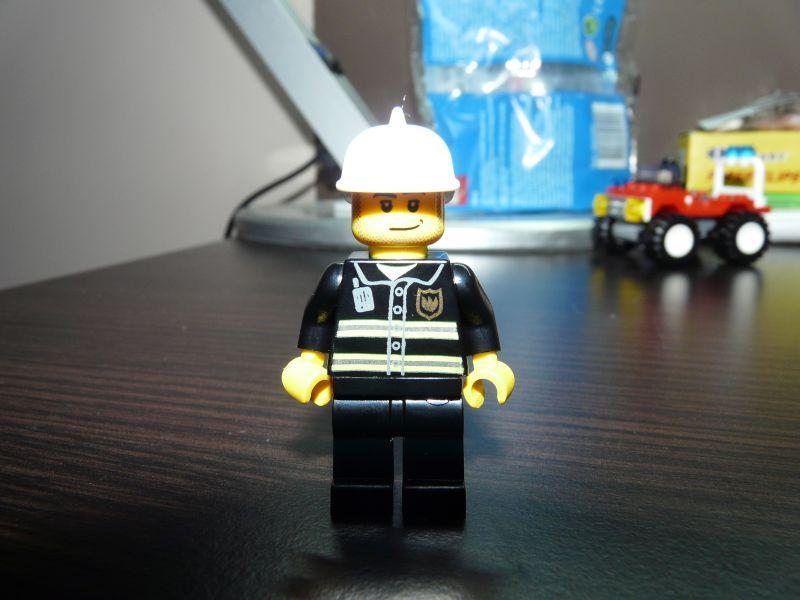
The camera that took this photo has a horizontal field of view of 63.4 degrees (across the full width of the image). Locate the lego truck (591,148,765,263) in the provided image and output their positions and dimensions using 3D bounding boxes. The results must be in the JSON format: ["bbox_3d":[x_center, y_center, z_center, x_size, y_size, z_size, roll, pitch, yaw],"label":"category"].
[{"bbox_3d":[0.131,-0.044,0.294,0.071,0.050,0.044,-4,12,-18],"label":"lego truck"}]

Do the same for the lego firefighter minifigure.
[{"bbox_3d":[0.000,0.001,0.074,0.025,0.045,0.015,1,11,3],"label":"lego firefighter minifigure"}]

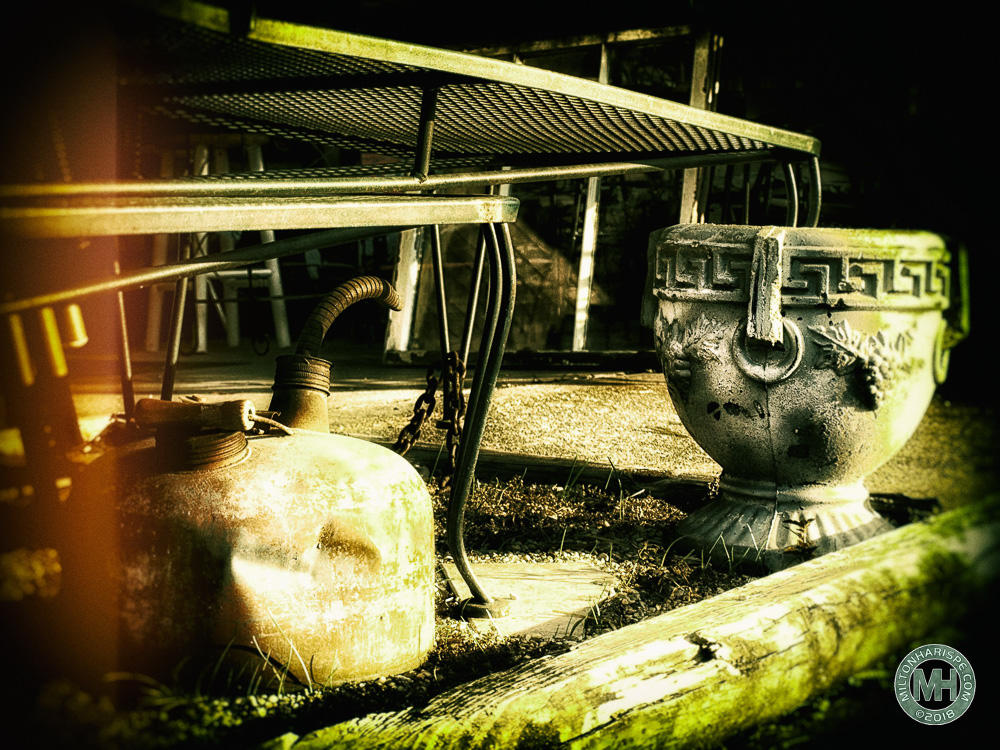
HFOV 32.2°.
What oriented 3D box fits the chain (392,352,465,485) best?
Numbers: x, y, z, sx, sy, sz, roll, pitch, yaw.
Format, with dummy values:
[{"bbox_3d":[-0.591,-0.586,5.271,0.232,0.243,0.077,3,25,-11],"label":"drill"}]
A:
[{"bbox_3d":[-0.111,0.068,2.650,0.115,0.205,0.100,2,6,9],"label":"chain"}]

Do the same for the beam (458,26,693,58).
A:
[{"bbox_3d":[0.148,-0.761,3.975,0.701,0.032,0.037,4,6,40],"label":"beam"}]

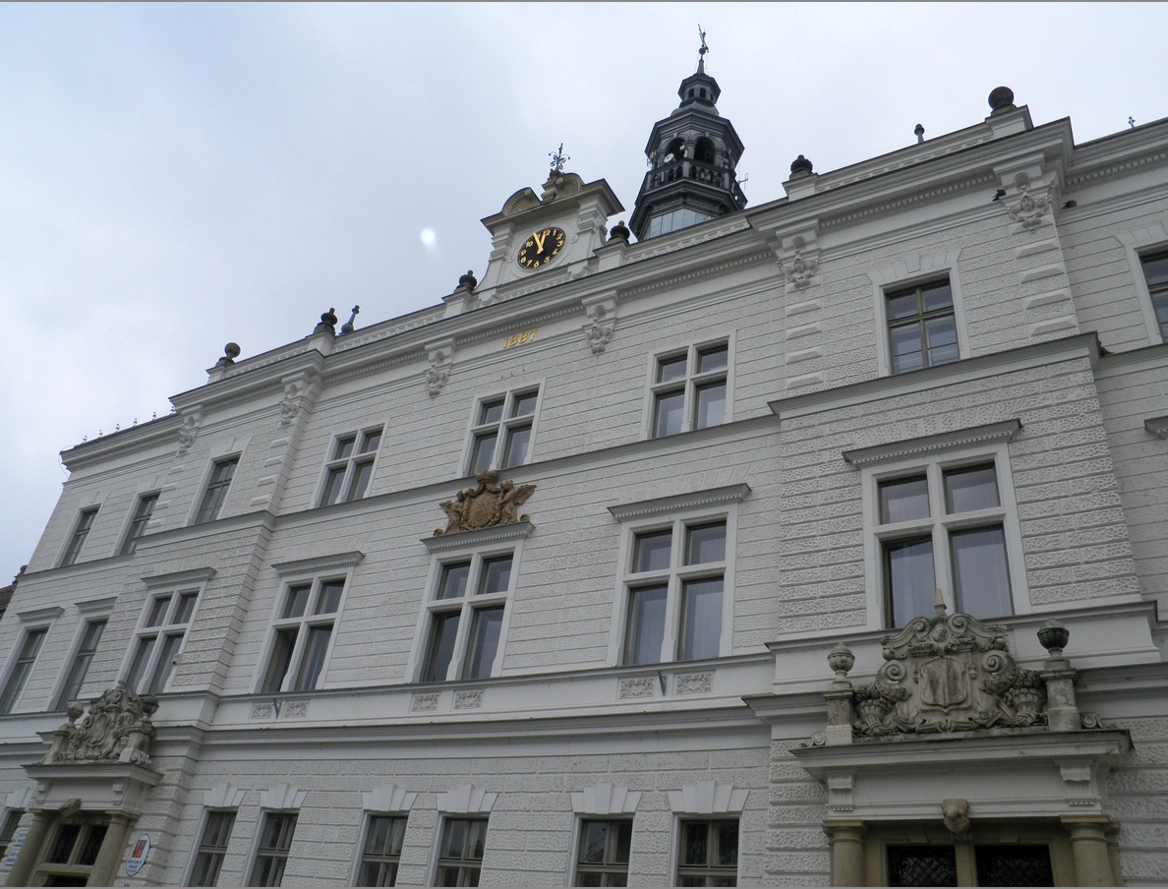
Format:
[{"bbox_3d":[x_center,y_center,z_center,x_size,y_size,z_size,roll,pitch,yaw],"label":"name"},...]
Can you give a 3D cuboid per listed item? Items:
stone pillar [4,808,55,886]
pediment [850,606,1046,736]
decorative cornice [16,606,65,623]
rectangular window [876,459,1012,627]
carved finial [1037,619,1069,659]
[{"bbox_3d":[-12.075,9.209,20.659,0.540,2.970,0.540,-12,-37,29],"label":"stone pillar"},{"bbox_3d":[4.547,2.823,12.352,2.328,1.875,0.359,-12,-38,28],"label":"pediment"},{"bbox_3d":[-15.188,4.766,26.711,1.971,0.223,0.209,-12,-38,28],"label":"decorative cornice"},{"bbox_3d":[5.175,1.421,13.842,1.818,2.594,0.200,-12,-38,28],"label":"rectangular window"},{"bbox_3d":[5.986,2.472,12.177,0.370,0.560,0.370,-12,-38,28],"label":"carved finial"}]

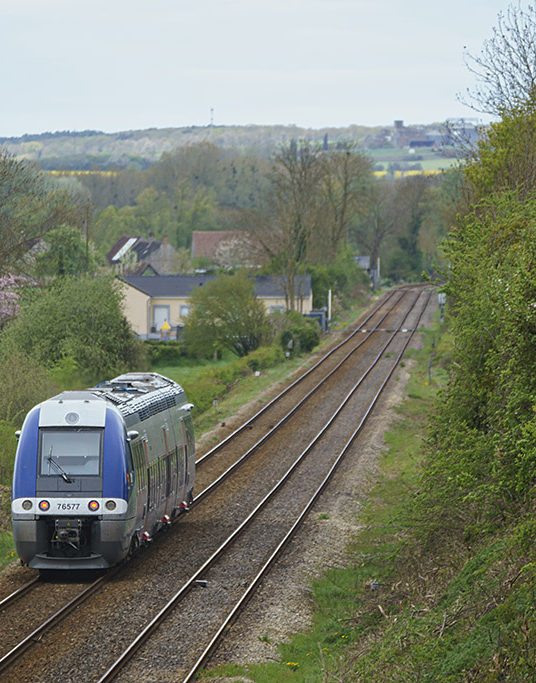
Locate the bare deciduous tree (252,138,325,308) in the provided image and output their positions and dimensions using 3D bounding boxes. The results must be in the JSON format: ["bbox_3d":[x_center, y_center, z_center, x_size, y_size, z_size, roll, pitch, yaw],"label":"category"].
[{"bbox_3d":[1.983,-9.255,865.000,6.500,16.700,6.500,0,1,0],"label":"bare deciduous tree"}]

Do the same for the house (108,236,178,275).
[{"bbox_3d":[-14.346,-8.944,1140.000,7.000,6.500,10.000,0,1,-18],"label":"house"}]

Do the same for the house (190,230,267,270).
[{"bbox_3d":[-4.232,-9.657,1170.000,10.300,7.200,7.500,0,1,-5],"label":"house"}]

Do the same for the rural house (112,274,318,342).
[{"bbox_3d":[-5.640,-3.118,900.000,17.500,5.800,9.000,0,1,-20],"label":"rural house"}]

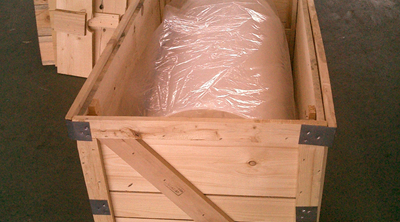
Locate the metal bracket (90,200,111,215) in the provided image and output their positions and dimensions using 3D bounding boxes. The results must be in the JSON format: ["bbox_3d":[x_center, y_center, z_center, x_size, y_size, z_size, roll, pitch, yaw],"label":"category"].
[{"bbox_3d":[-0.337,0.325,1.373,0.062,0.075,0.018,2,36,8],"label":"metal bracket"}]

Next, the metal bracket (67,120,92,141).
[{"bbox_3d":[-0.346,0.058,1.176,0.064,0.070,0.018,2,36,8],"label":"metal bracket"}]

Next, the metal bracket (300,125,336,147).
[{"bbox_3d":[0.312,0.065,1.078,0.088,0.067,0.018,2,36,8],"label":"metal bracket"}]

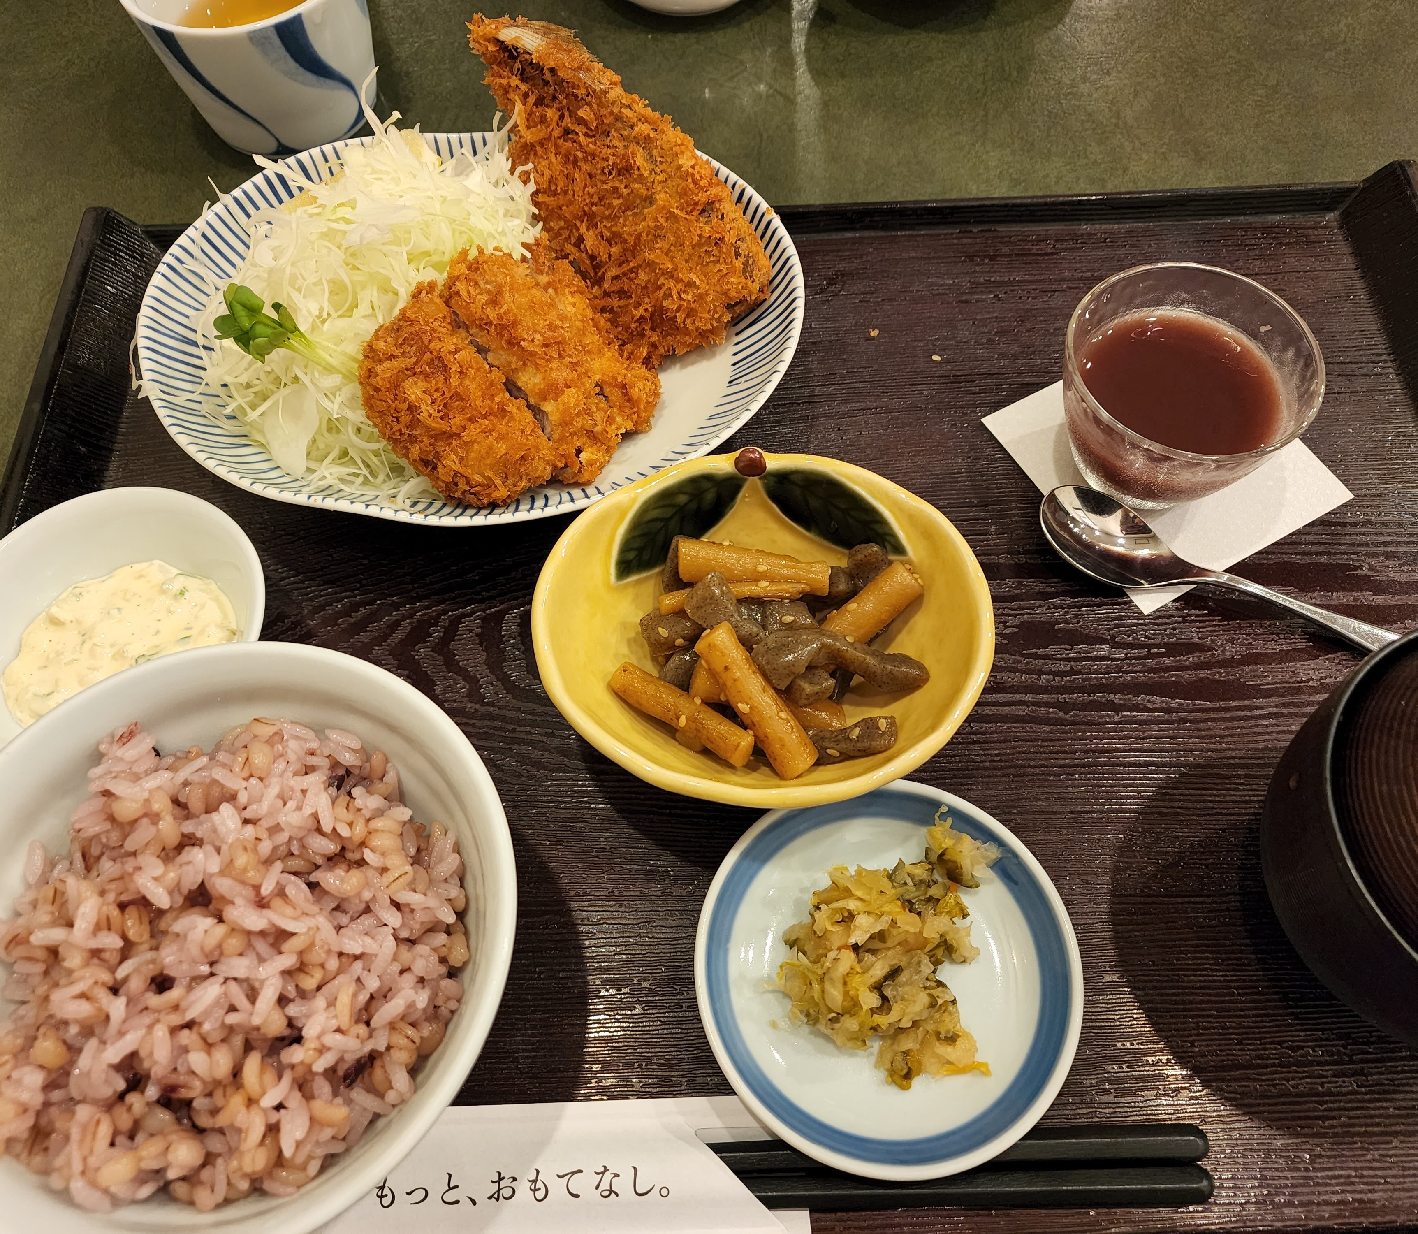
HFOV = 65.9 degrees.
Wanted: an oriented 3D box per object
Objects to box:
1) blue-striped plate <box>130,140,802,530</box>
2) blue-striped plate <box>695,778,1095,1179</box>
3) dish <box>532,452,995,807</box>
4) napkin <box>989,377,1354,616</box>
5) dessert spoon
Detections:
[{"bbox_3d":[-0.074,-0.090,0.354,0.210,0.030,0.159,2,64,3],"label":"blue-striped plate"},{"bbox_3d":[0.043,0.087,0.268,0.091,0.020,0.091,-1,64,1],"label":"blue-striped plate"},{"bbox_3d":[0.014,0.009,0.295,0.117,0.042,0.099,-2,64,1],"label":"dish"},{"bbox_3d":[0.143,-0.051,0.344,0.081,0.002,0.081,-27,66,-11],"label":"napkin"},{"bbox_3d":[0.158,-0.004,0.312,0.132,0.016,0.029,22,66,12],"label":"dessert spoon"}]

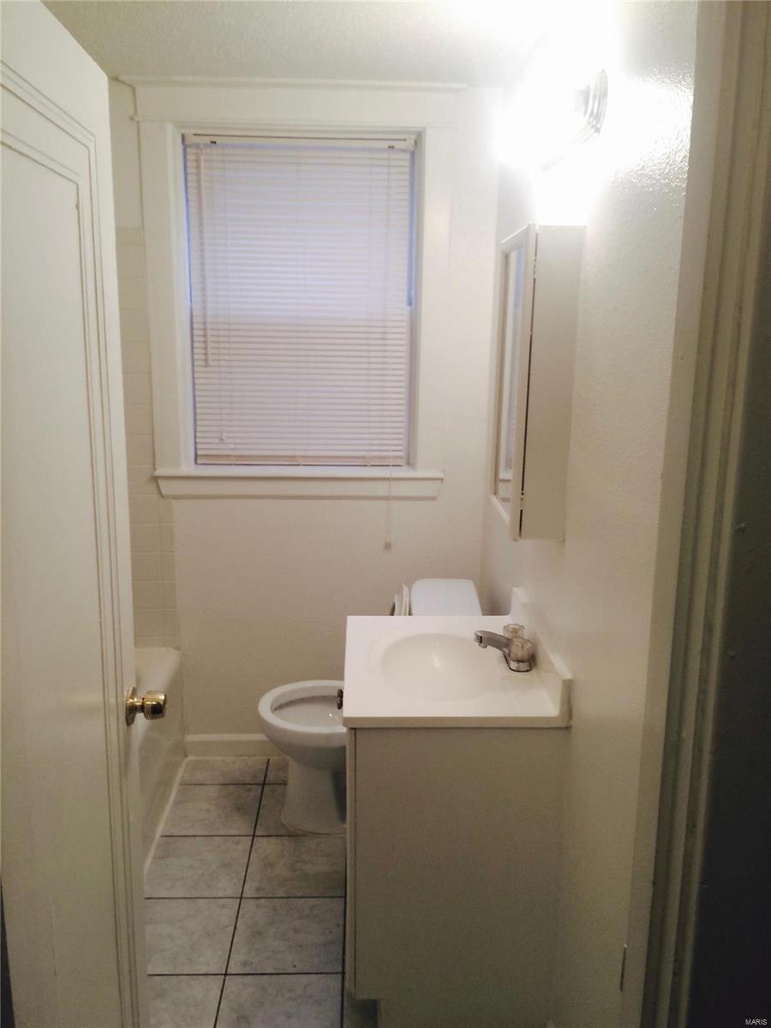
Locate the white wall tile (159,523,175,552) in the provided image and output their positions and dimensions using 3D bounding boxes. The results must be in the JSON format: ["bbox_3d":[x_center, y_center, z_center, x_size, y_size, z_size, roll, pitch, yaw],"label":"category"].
[{"bbox_3d":[-0.801,0.085,3.164,0.046,0.107,0.010,0,13,-2],"label":"white wall tile"}]

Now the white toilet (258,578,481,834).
[{"bbox_3d":[-0.052,0.655,2.932,0.765,0.785,0.470,0,13,-2],"label":"white toilet"}]

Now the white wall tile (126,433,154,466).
[{"bbox_3d":[-0.875,-0.232,3.086,0.107,0.107,0.010,0,13,-2],"label":"white wall tile"}]

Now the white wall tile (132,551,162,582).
[{"bbox_3d":[-0.883,0.194,3.182,0.107,0.107,0.008,0,13,-2],"label":"white wall tile"}]

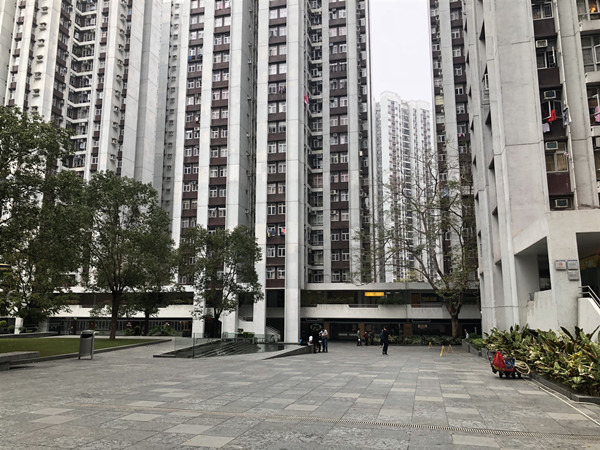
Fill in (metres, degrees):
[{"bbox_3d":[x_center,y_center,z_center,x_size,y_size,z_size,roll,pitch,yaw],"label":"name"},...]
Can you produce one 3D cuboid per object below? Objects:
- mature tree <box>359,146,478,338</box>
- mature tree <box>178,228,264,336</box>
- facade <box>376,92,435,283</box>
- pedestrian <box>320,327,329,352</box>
[{"bbox_3d":[12.556,1.725,51.479,12.080,20.320,11.000,-2,-10,14],"label":"mature tree"},{"bbox_3d":[-8.636,6.106,52.736,8.670,11.840,8.200,2,-10,-9],"label":"mature tree"},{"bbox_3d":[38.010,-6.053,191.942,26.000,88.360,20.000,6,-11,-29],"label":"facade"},{"bbox_3d":[1.673,7.857,33.142,0.420,1.680,0.520,5,-11,-25],"label":"pedestrian"}]

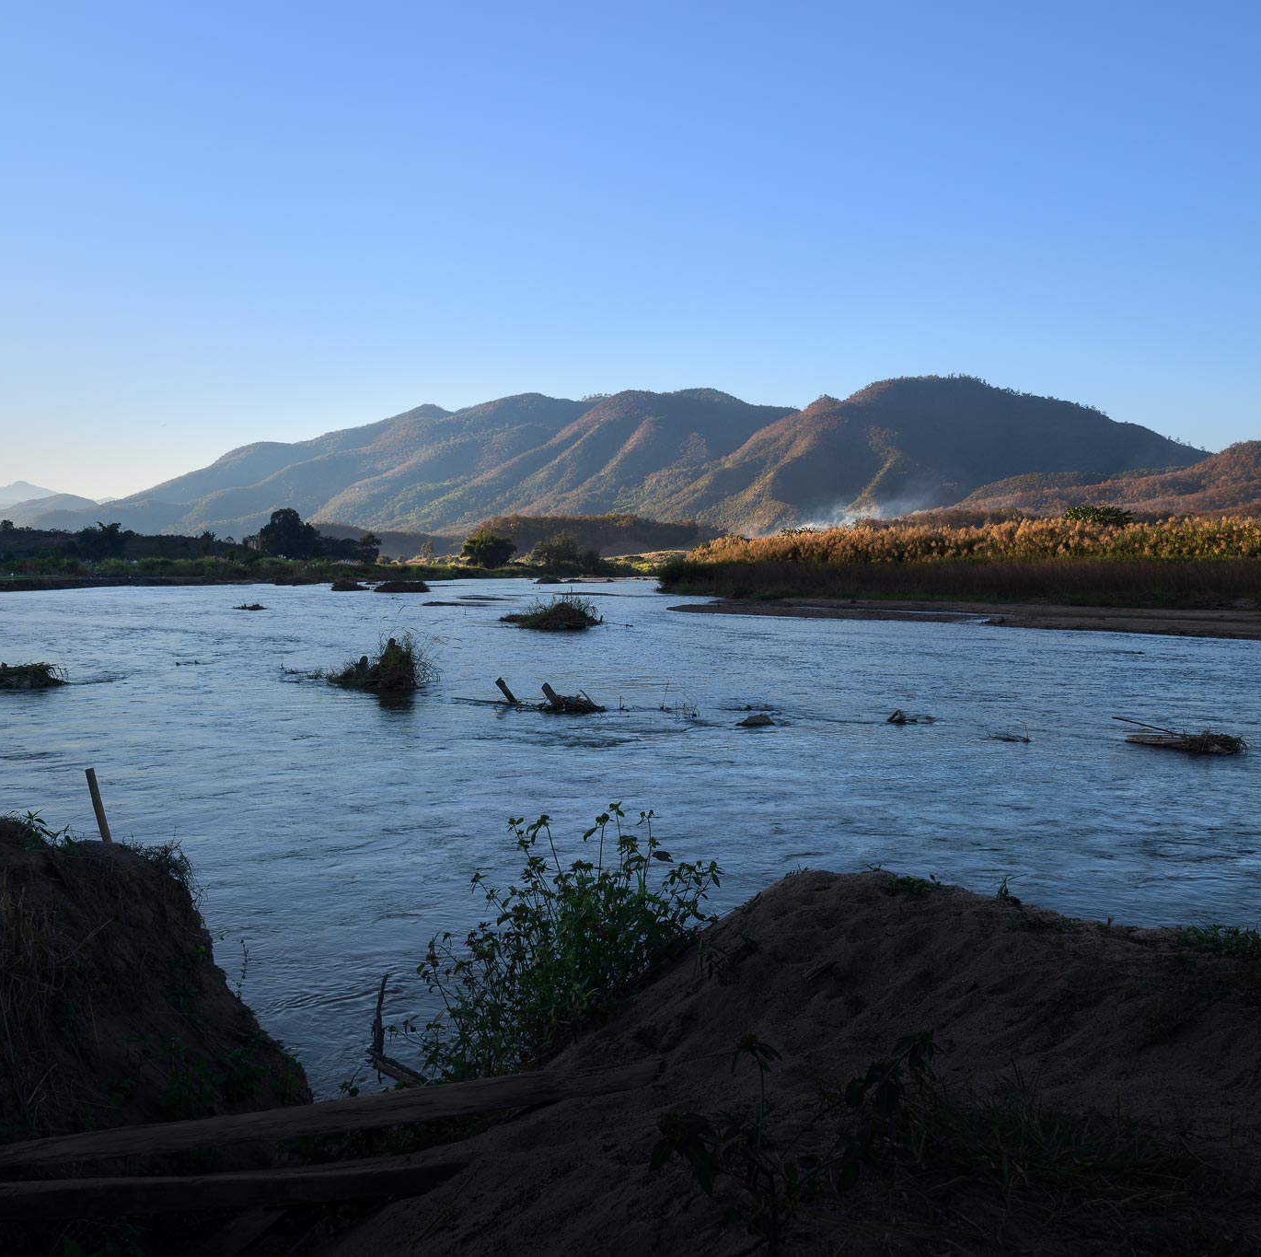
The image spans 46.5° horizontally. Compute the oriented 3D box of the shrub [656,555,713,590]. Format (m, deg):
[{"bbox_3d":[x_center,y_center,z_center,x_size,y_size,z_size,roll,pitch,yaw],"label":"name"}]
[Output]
[{"bbox_3d":[5.018,-5.020,135.000,5.289,3.527,4.495,0,3,2],"label":"shrub"}]

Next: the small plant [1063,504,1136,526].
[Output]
[{"bbox_3d":[36.793,-7.281,115.000,5.776,4.854,5.198,1,3,18],"label":"small plant"}]

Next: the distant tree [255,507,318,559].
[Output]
[{"bbox_3d":[-68.021,-18.360,290.000,12.818,11.074,11.536,-1,3,-13],"label":"distant tree"}]

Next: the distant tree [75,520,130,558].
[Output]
[{"bbox_3d":[-81.027,-13.340,225.000,8.589,6.331,7.730,-1,3,-20],"label":"distant tree"}]

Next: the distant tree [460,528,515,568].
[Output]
[{"bbox_3d":[-25.688,-14.380,265.000,10.116,7.457,9.104,0,3,-6],"label":"distant tree"}]

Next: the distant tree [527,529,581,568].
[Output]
[{"bbox_3d":[-13.968,-14.516,270.000,9.764,7.869,8.788,0,3,-3],"label":"distant tree"}]

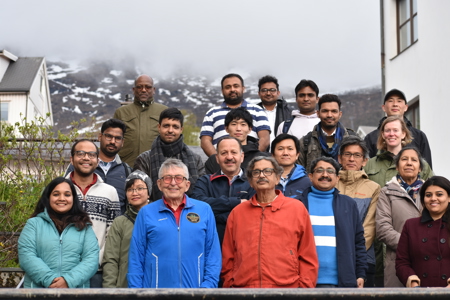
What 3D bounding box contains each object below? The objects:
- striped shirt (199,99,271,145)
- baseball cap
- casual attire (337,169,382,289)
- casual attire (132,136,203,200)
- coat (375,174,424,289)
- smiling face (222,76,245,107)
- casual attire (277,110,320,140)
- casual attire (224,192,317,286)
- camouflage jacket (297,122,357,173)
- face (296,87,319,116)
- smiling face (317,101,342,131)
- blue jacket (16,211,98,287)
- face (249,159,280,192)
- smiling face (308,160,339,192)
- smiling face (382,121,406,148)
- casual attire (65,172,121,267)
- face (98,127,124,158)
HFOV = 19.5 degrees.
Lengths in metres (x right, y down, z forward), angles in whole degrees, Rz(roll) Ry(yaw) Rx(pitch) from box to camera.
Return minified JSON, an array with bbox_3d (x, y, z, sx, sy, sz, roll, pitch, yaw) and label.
[{"bbox_3d":[0.081,-0.058,10.100,0.530,0.640,0.280,0,-8,0],"label":"striped shirt"},{"bbox_3d":[1.293,-0.412,9.950,0.178,0.120,0.240,-1,-15,4],"label":"baseball cap"},{"bbox_3d":[0.811,0.484,8.284,0.450,0.720,0.280,0,-10,0],"label":"casual attire"},{"bbox_3d":[-0.392,0.228,9.100,0.520,0.680,0.300,0,-9,-3],"label":"casual attire"},{"bbox_3d":[1.175,0.594,8.322,0.480,0.850,0.300,0,-10,0],"label":"coat"},{"bbox_3d":[0.064,-0.444,9.950,0.165,0.228,0.190,-5,-9,6],"label":"smiling face"},{"bbox_3d":[0.610,0.003,9.950,0.460,0.620,0.270,-1,-9,4],"label":"casual attire"},{"bbox_3d":[0.274,0.557,7.900,0.580,0.640,0.320,-2,-9,10],"label":"casual attire"},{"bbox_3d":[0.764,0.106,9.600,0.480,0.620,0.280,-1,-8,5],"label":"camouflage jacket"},{"bbox_3d":[0.616,-0.388,9.800,0.170,0.220,0.200,0,-10,0],"label":"face"},{"bbox_3d":[0.758,-0.264,9.500,0.170,0.210,0.160,0,-4,3],"label":"smiling face"},{"bbox_3d":[-0.953,0.673,7.538,0.470,0.680,0.320,0,-11,-2],"label":"blue jacket"},{"bbox_3d":[0.229,0.142,7.600,0.185,0.215,0.200,-1,-11,6],"label":"face"},{"bbox_3d":[0.618,0.161,8.150,0.175,0.200,0.160,0,-4,3],"label":"smiling face"},{"bbox_3d":[1.188,-0.109,9.200,0.160,0.190,0.150,-1,-4,9],"label":"smiling face"},{"bbox_3d":[-0.876,0.468,8.241,0.460,0.650,0.280,0,-10,0],"label":"casual attire"},{"bbox_3d":[-0.765,-0.051,8.850,0.168,0.220,0.190,10,-9,-12],"label":"face"}]

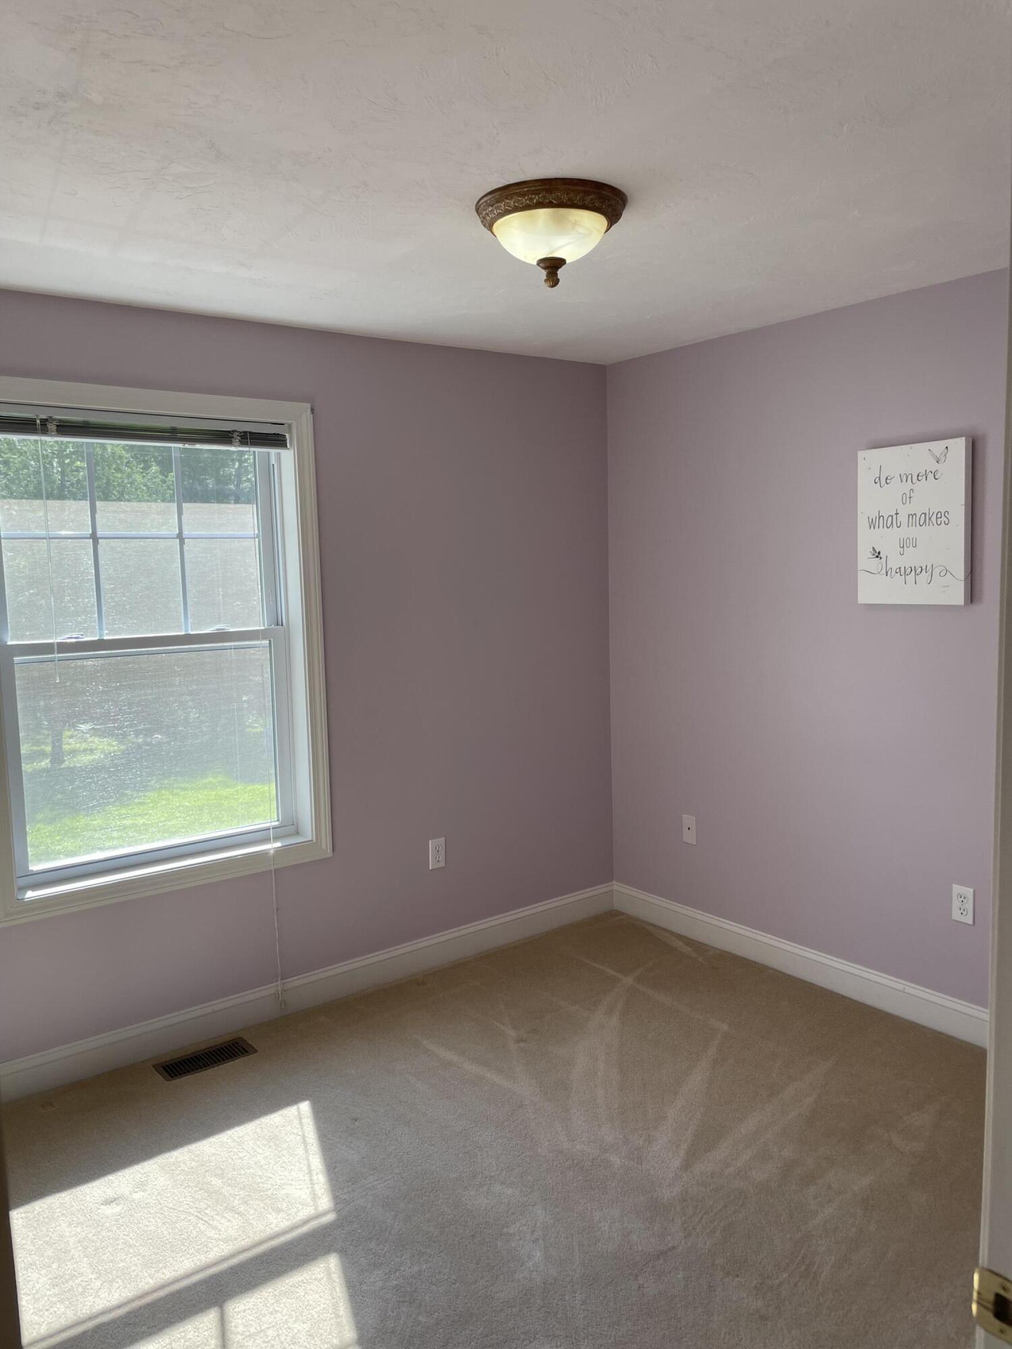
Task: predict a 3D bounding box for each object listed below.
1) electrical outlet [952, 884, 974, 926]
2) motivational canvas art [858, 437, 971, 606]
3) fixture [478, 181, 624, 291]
[{"bbox_3d":[1.447,0.732,3.214,0.008,0.116,0.071,-7,8,-37],"label":"electrical outlet"},{"bbox_3d":[1.290,-0.473,3.214,0.039,0.501,0.363,-7,8,-37],"label":"motivational canvas art"},{"bbox_3d":[0.104,-0.968,2.282,0.339,0.190,0.339,-2,7,0],"label":"fixture"}]

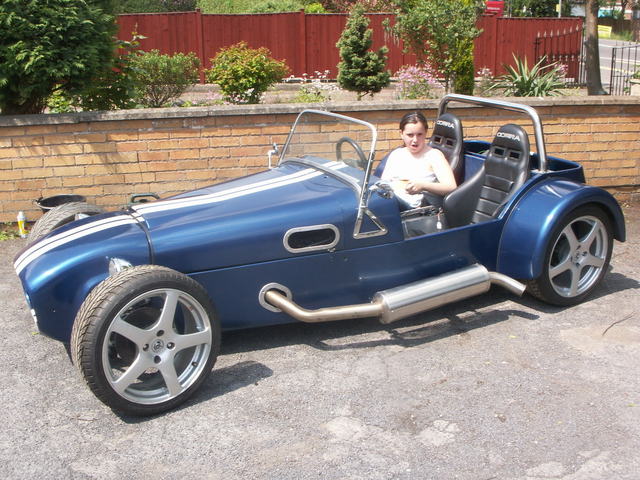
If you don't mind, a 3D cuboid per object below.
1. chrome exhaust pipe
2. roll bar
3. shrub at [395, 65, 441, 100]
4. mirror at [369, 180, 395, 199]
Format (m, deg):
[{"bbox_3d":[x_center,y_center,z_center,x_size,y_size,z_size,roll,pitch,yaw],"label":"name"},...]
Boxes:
[{"bbox_3d":[0.414,0.259,3.394,1.450,0.250,0.220,-9,18,-27],"label":"chrome exhaust pipe"},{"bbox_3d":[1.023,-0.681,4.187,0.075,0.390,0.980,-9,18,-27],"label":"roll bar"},{"bbox_3d":[0.941,-1.510,6.600,0.430,0.370,0.420,-4,16,-9],"label":"shrub"},{"bbox_3d":[0.298,-0.244,3.310,0.090,0.085,0.110,-15,21,-41],"label":"mirror"}]

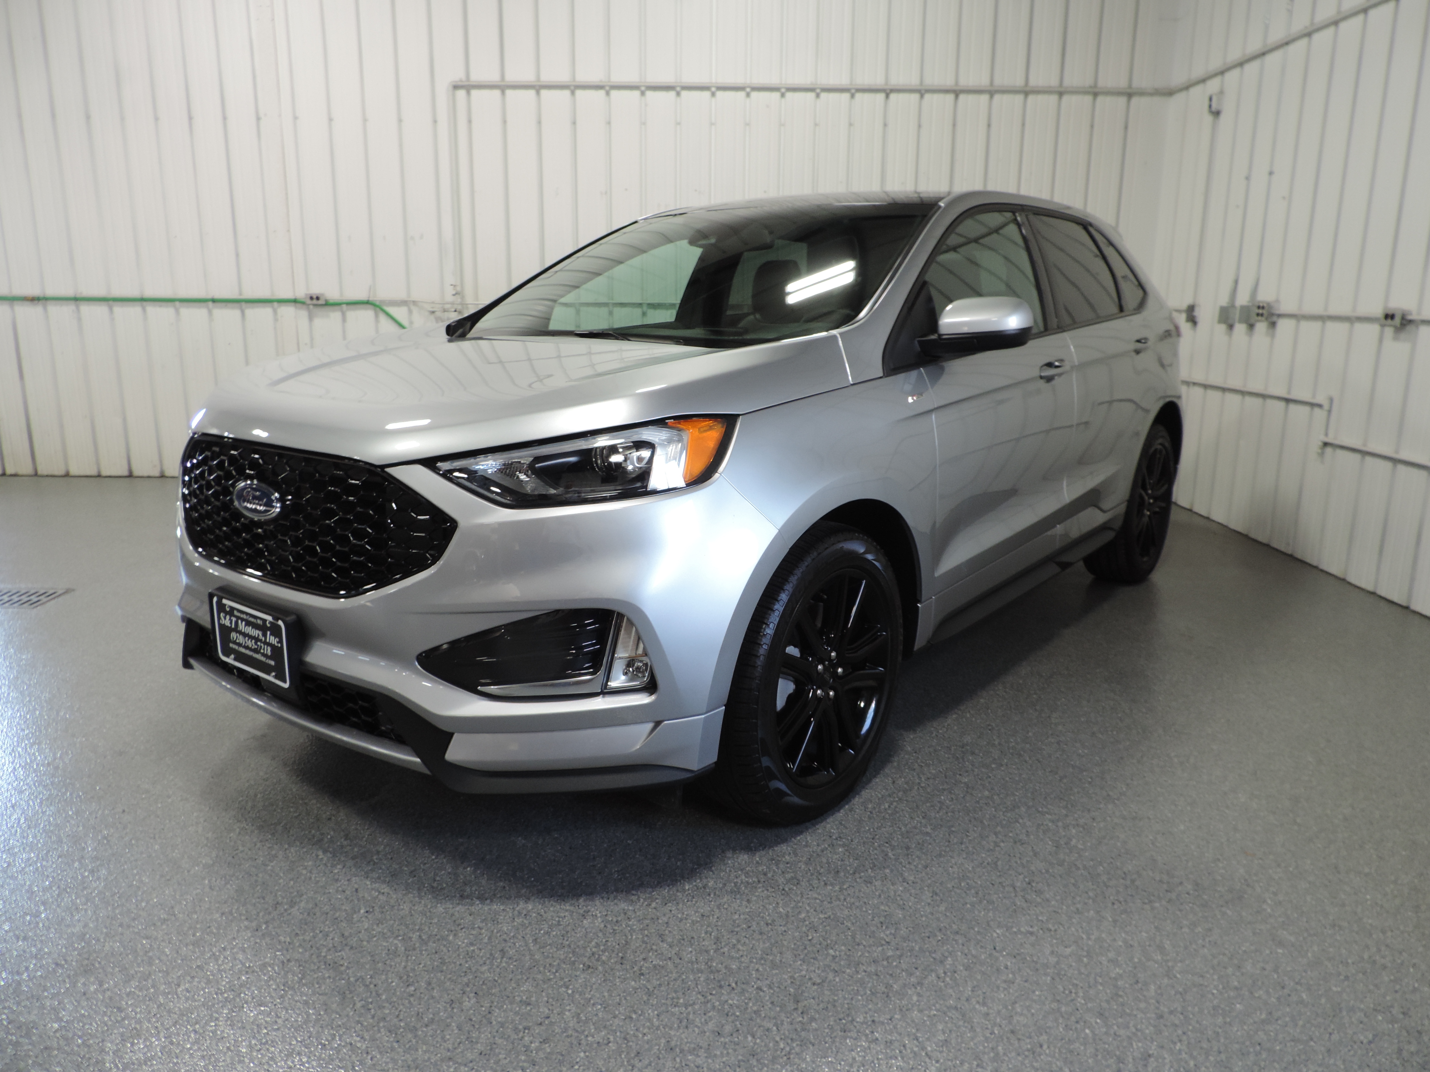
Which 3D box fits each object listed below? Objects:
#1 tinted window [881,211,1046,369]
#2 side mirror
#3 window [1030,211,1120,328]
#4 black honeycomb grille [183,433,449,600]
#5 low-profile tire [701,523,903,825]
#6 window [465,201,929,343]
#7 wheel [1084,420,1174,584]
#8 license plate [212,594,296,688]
[{"bbox_3d":[0.746,-0.774,2.955,0.070,0.510,1.220,-17,-1,40],"label":"tinted window"},{"bbox_3d":[0.684,-0.555,2.638,0.230,0.175,0.230,9,16,37],"label":"side mirror"},{"bbox_3d":[1.346,-0.987,3.701,0.065,0.440,0.810,-17,-1,40],"label":"window"},{"bbox_3d":[-0.976,-0.062,2.203,1.130,0.330,0.150,9,16,37],"label":"black honeycomb grille"},{"bbox_3d":[0.210,0.326,2.480,0.245,0.750,0.750,9,16,36],"label":"low-profile tire"},{"bbox_3d":[-0.081,-0.868,3.203,1.480,0.150,1.030,9,44,37],"label":"window"},{"bbox_3d":[1.959,-0.168,4.674,0.245,0.750,0.750,9,16,37],"label":"wheel"},{"bbox_3d":[-1.025,0.233,2.204,0.310,0.160,0.025,9,16,37],"label":"license plate"}]

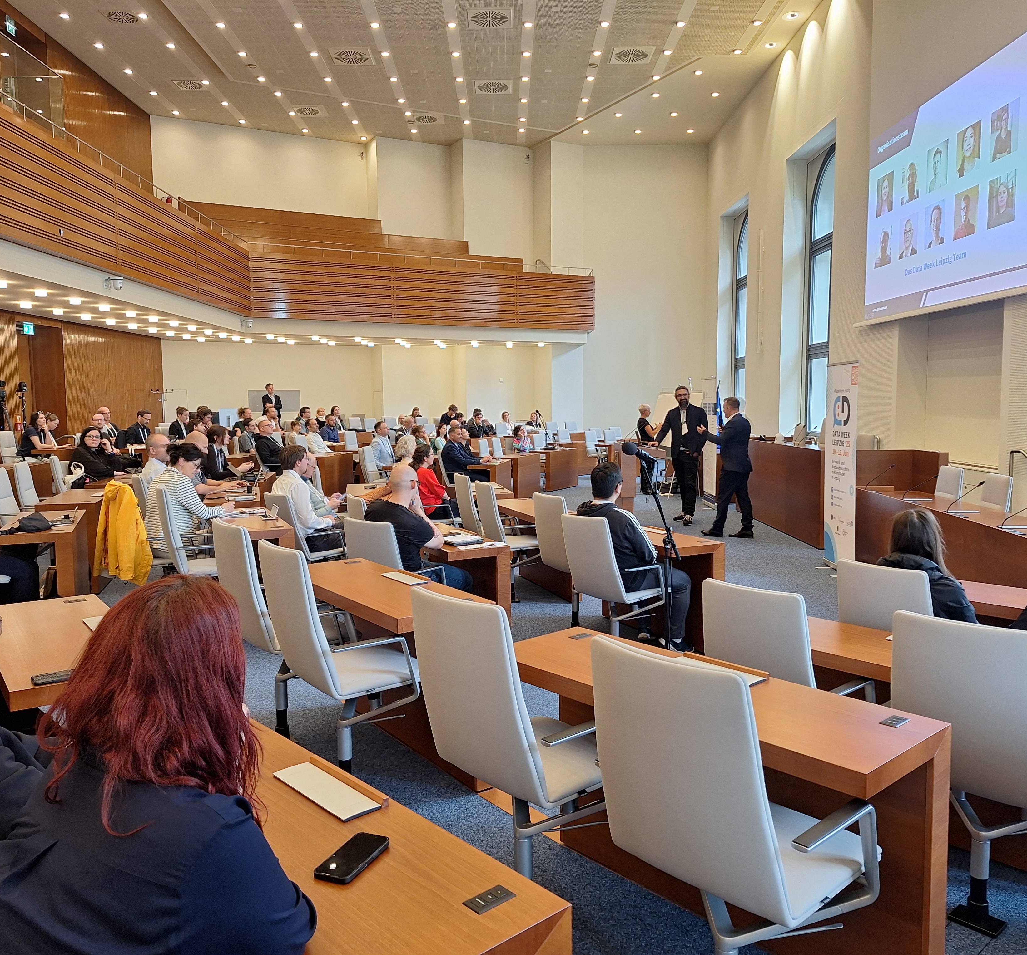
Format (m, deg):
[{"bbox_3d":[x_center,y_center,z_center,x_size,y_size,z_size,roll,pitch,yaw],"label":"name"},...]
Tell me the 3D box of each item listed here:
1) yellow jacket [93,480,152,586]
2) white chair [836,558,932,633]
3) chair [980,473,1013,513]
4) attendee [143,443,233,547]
[{"bbox_3d":[-2.522,0.357,5.472,0.350,0.650,0.460,-3,6,-25],"label":"yellow jacket"},{"bbox_3d":[1.797,0.830,3.919,0.600,0.990,0.560,-4,6,-41],"label":"white chair"},{"bbox_3d":[3.959,0.495,7.338,0.550,1.020,0.555,-1,5,-1],"label":"chair"},{"bbox_3d":[-2.267,0.406,6.070,0.700,1.280,0.500,-2,5,-23],"label":"attendee"}]

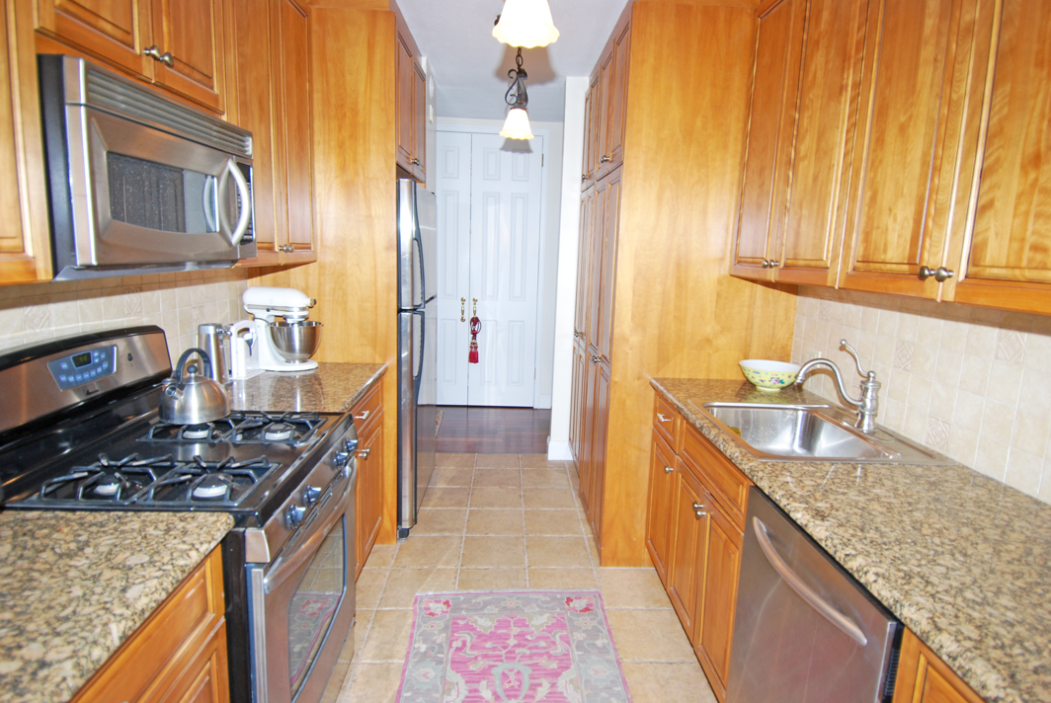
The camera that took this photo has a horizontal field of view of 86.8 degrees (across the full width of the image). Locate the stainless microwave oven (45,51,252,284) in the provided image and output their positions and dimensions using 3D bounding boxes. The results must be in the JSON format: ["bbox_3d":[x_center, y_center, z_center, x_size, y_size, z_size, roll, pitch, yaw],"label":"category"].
[{"bbox_3d":[-1.030,-0.399,1.362,0.430,0.410,0.735,1,10,-2],"label":"stainless microwave oven"}]

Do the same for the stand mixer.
[{"bbox_3d":[-1.075,-0.106,2.468,0.355,0.362,0.240,3,10,4],"label":"stand mixer"}]

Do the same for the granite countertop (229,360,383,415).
[{"bbox_3d":[-0.968,0.143,2.240,0.645,0.040,0.795,1,10,-2],"label":"granite countertop"}]

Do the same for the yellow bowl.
[{"bbox_3d":[1.046,0.112,2.375,0.257,0.100,0.257,2,10,0],"label":"yellow bowl"}]

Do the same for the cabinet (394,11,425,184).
[{"bbox_3d":[-0.922,-1.229,2.832,0.700,0.620,0.855,1,10,-2],"label":"cabinet"}]

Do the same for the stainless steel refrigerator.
[{"bbox_3d":[-0.902,0.015,3.055,0.780,1.775,0.780,1,10,-2],"label":"stainless steel refrigerator"}]

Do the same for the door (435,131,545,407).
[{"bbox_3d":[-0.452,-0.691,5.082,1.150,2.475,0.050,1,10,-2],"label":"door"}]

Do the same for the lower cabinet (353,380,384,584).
[{"bbox_3d":[-0.993,0.597,2.321,0.625,0.883,0.795,1,10,-2],"label":"lower cabinet"}]

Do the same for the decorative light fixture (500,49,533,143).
[{"bbox_3d":[-0.038,-1.377,2.917,0.190,0.505,0.190,1,10,-2],"label":"decorative light fixture"}]

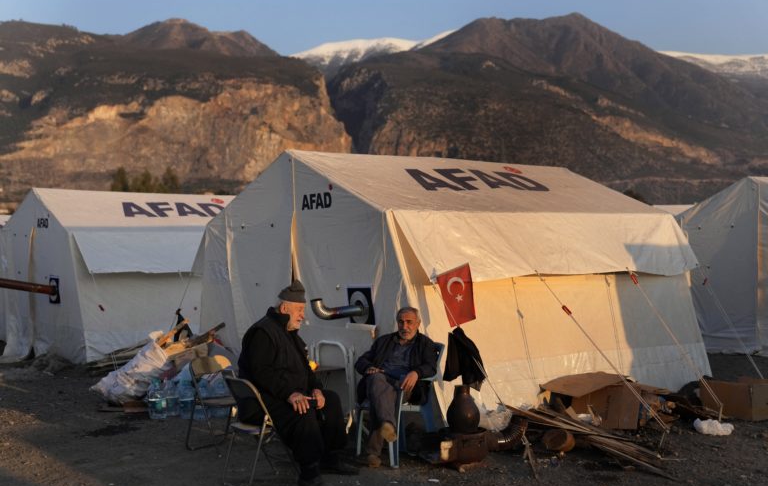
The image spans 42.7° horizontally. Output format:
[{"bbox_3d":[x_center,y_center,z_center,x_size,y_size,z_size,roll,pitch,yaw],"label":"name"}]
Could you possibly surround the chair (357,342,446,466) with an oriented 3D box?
[{"bbox_3d":[0.130,1.205,7.450,0.550,0.850,0.560,1,1,41],"label":"chair"}]

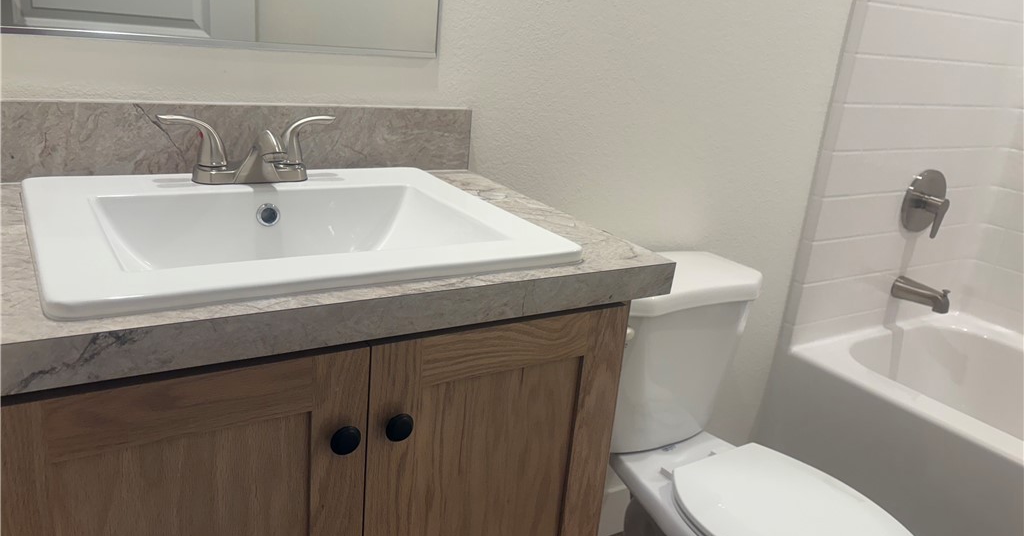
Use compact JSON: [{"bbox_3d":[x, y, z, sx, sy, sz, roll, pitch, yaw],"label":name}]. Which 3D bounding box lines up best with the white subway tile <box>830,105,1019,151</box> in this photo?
[{"bbox_3d":[1.073,-0.355,1.969,0.757,0.111,0.010,-6,21,-31],"label":"white subway tile"}]

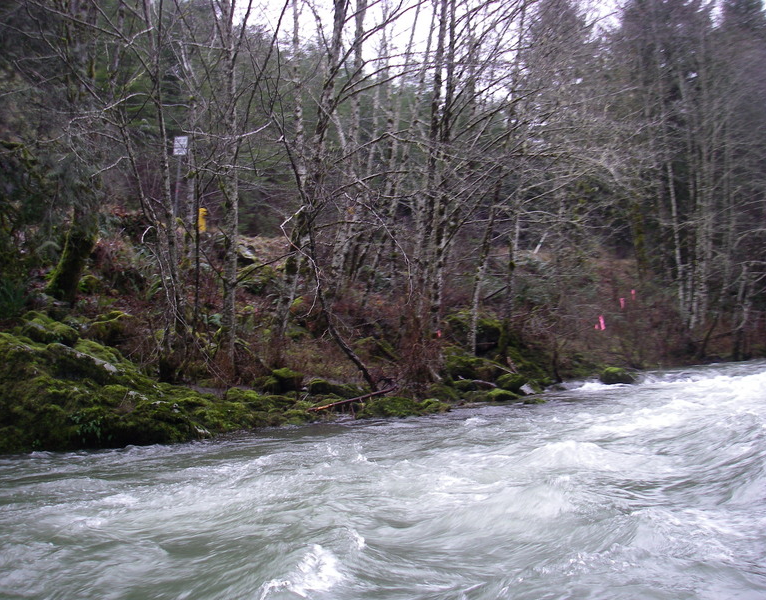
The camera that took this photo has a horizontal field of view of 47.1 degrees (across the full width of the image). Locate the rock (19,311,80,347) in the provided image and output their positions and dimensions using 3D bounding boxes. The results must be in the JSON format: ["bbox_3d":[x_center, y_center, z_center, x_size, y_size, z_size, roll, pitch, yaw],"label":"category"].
[{"bbox_3d":[-6.196,0.524,16.300,0.879,0.654,0.703,0,-1,0],"label":"rock"}]

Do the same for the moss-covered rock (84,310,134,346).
[{"bbox_3d":[-5.461,0.563,17.500,0.794,0.704,0.635,0,-1,0],"label":"moss-covered rock"}]

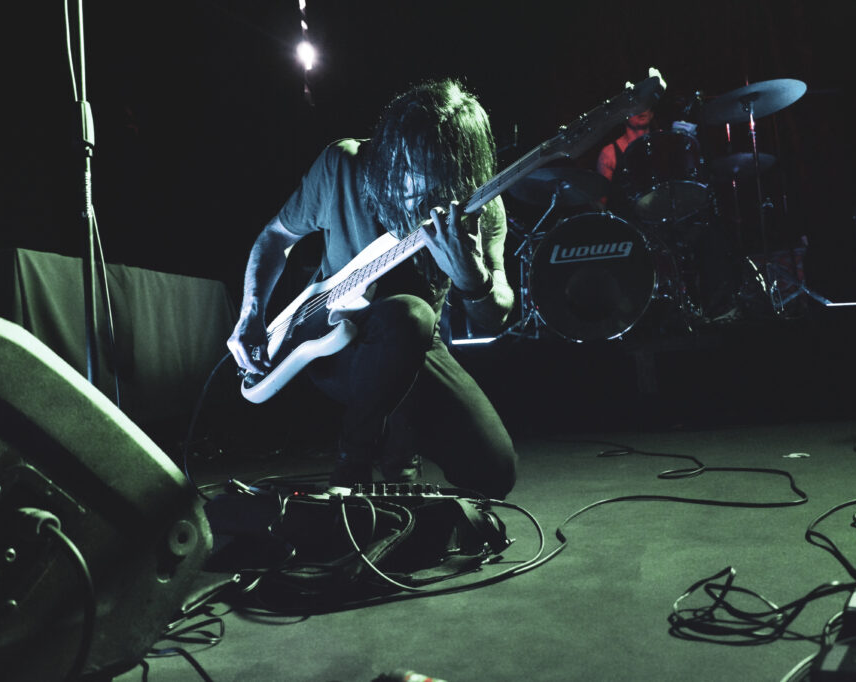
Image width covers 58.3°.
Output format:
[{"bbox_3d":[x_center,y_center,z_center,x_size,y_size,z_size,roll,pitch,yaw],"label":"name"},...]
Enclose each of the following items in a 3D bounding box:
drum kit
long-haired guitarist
[{"bbox_3d":[1.110,-0.620,3.970,1.600,1.250,1.350,-5,-2,25],"label":"drum kit"},{"bbox_3d":[-0.150,-0.065,1.850,0.660,0.940,0.820,-3,-2,-12],"label":"long-haired guitarist"}]

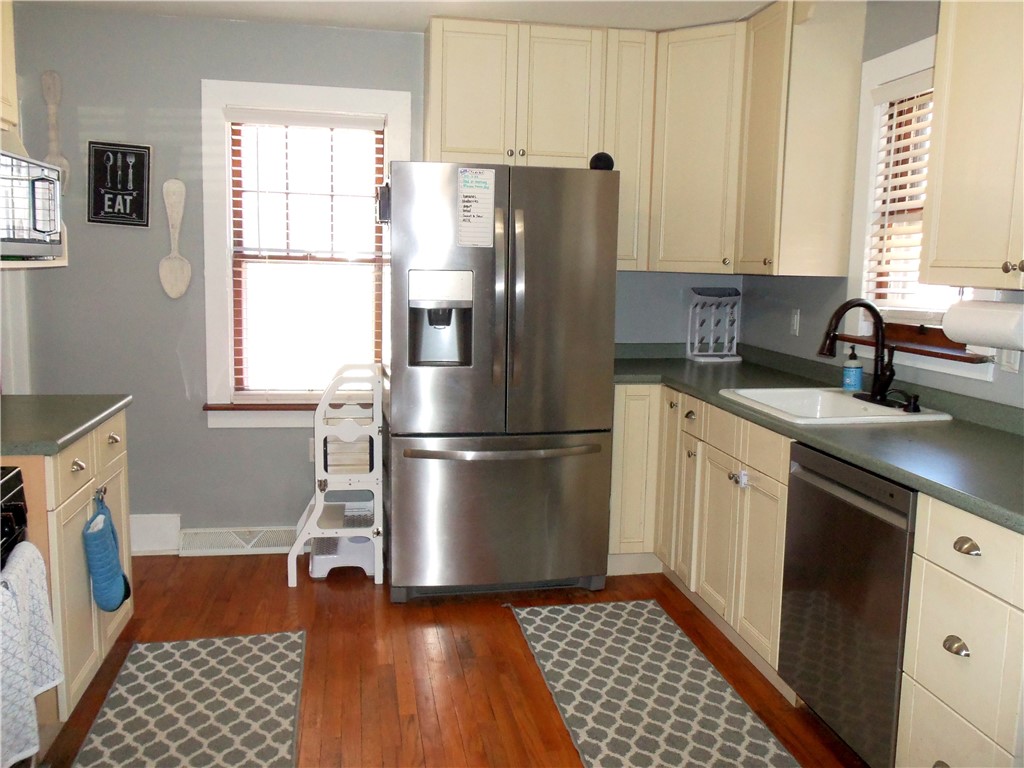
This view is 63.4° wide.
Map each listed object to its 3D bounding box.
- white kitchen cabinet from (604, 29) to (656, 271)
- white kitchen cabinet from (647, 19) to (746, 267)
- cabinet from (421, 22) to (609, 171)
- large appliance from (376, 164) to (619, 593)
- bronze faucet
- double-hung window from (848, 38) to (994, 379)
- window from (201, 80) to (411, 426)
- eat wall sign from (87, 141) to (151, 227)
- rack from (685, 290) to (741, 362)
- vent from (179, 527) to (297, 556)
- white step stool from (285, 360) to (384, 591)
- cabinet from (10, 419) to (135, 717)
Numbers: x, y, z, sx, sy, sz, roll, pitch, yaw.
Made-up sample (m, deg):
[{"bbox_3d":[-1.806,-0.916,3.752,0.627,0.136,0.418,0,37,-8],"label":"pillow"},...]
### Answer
[{"bbox_3d":[0.488,-1.067,3.910,0.244,1.058,0.337,0,8,-11],"label":"white kitchen cabinet"},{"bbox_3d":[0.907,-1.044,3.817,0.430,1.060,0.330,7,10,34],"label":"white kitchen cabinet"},{"bbox_3d":[-0.003,-1.284,3.785,0.763,0.613,0.337,0,8,-11],"label":"cabinet"},{"bbox_3d":[-0.094,-0.021,3.691,0.906,1.759,0.768,0,8,-11],"label":"large appliance"},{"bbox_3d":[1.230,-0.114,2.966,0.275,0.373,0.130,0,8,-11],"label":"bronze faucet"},{"bbox_3d":[1.431,-0.630,2.907,0.100,1.137,0.825,0,8,-11],"label":"double-hung window"},{"bbox_3d":[-0.948,-0.576,3.883,0.945,1.580,0.090,0,8,-11],"label":"window"},{"bbox_3d":[-1.740,-0.883,3.665,0.262,0.365,0.020,0,8,-11],"label":"eat wall sign"},{"bbox_3d":[1.038,-0.298,4.185,0.268,0.361,0.144,0,8,-11],"label":"rack"},{"bbox_3d":[-1.289,0.749,3.960,0.568,0.119,0.057,0,8,-11],"label":"vent"},{"bbox_3d":[-0.790,0.394,3.731,0.405,0.918,0.430,0,8,-11],"label":"white step stool"},{"bbox_3d":[-1.553,0.536,2.440,0.624,0.813,0.714,0,8,-11],"label":"cabinet"}]

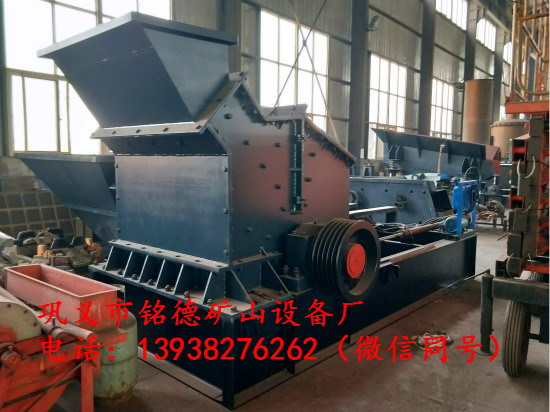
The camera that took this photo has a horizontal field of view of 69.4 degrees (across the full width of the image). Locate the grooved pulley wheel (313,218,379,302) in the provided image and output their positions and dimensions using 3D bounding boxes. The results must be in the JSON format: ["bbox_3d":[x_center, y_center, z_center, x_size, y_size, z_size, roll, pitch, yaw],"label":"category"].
[{"bbox_3d":[0.524,0.376,2.829,0.200,0.566,0.566,5,6,44],"label":"grooved pulley wheel"}]

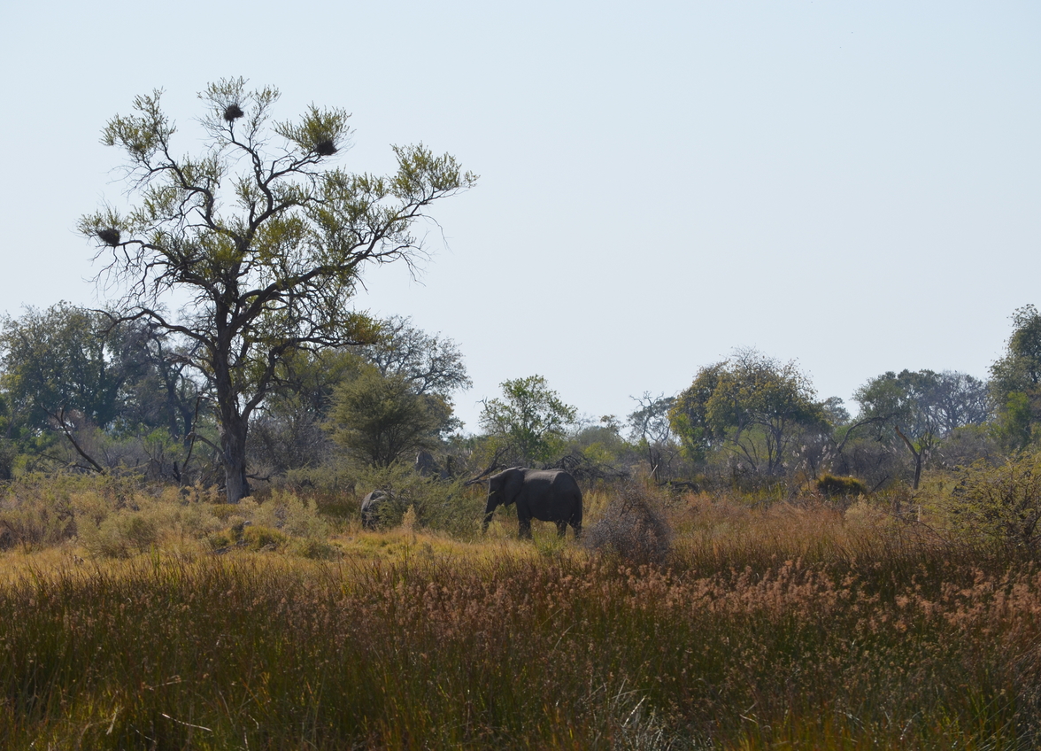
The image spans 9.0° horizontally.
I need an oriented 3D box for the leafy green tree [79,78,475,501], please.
[{"bbox_3d":[-9.686,-3.358,262.000,15.751,16.947,14.200,0,-1,0],"label":"leafy green tree"}]

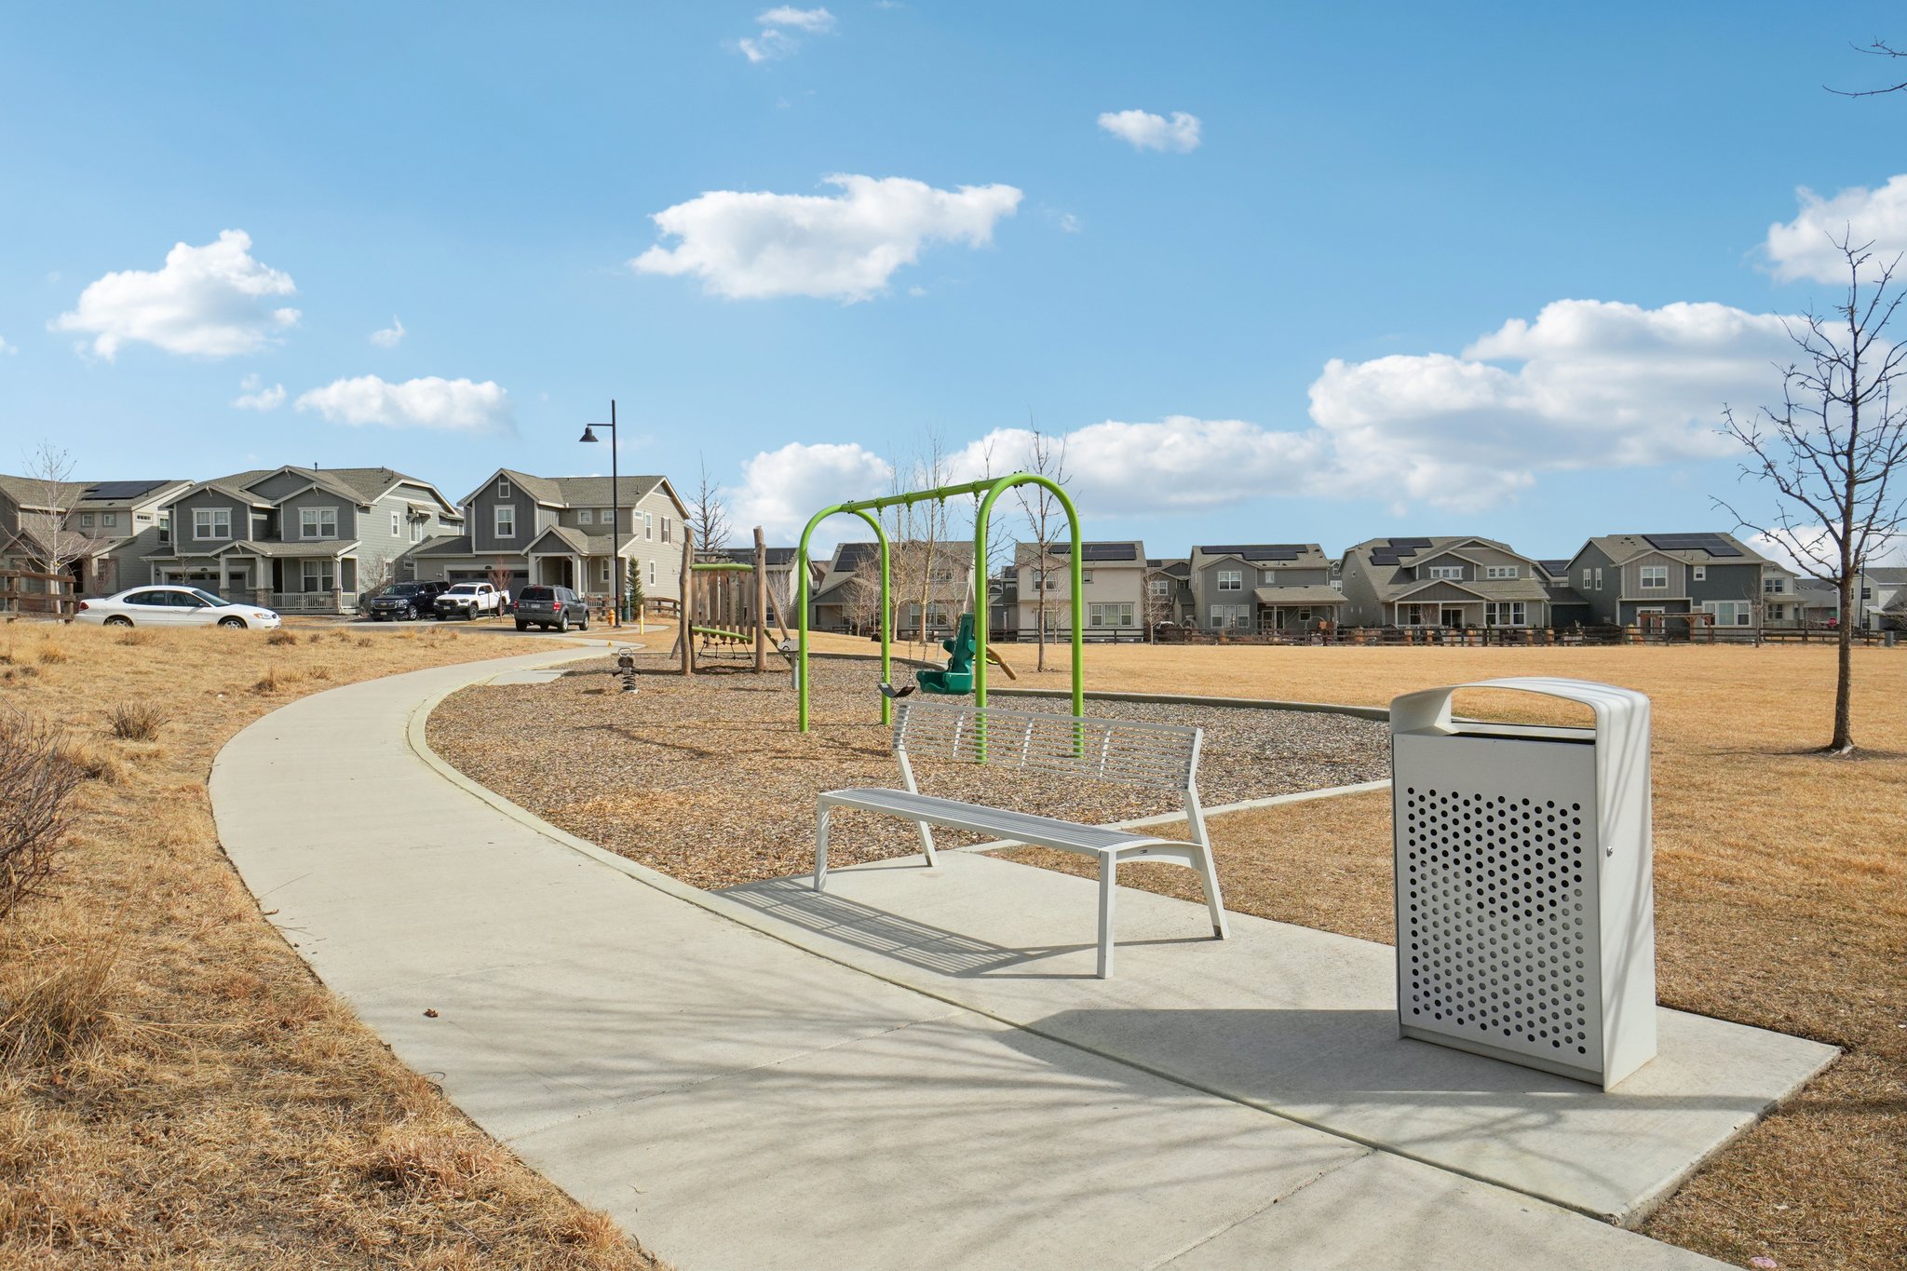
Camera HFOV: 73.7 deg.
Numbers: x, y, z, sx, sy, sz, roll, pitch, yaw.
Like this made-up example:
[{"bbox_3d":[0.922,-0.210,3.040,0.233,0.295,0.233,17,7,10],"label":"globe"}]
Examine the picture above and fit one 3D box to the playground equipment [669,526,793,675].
[{"bbox_3d":[-4.418,-0.712,25.300,2.450,2.950,2.100,-1,1,0],"label":"playground equipment"}]

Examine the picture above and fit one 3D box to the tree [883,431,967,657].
[{"bbox_3d":[-1.202,-4.115,54.000,3.600,9.500,3.600,-1,1,0],"label":"tree"}]

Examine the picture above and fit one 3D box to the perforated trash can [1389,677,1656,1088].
[{"bbox_3d":[1.642,0.661,3.670,0.366,1.071,0.579,-4,3,-41],"label":"perforated trash can"}]

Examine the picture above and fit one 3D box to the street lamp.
[{"bbox_3d":[-13.917,-4.836,50.000,1.600,8.900,0.720,-1,1,0],"label":"street lamp"}]

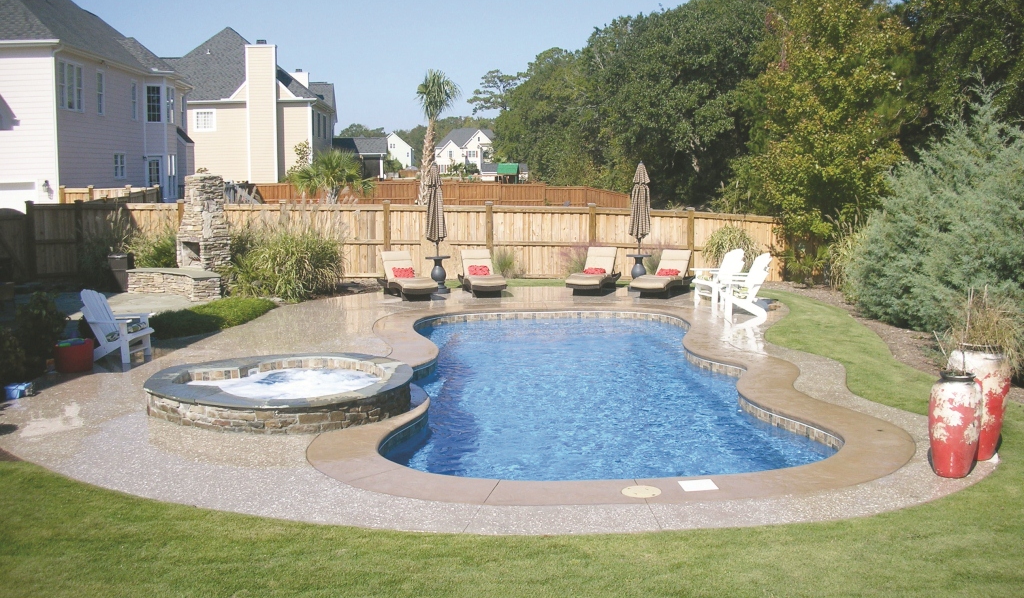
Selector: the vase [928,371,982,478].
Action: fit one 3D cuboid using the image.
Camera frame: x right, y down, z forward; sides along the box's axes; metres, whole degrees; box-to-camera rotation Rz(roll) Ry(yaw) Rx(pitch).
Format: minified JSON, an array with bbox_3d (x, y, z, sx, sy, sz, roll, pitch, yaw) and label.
[{"bbox_3d":[3.500,0.995,8.226,0.430,0.800,0.430,-1,7,0],"label":"vase"}]

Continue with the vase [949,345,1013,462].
[{"bbox_3d":[3.899,0.868,8.694,0.520,0.930,0.520,-1,7,0],"label":"vase"}]

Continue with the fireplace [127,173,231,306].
[{"bbox_3d":[-6.623,-1.315,21.159,2.400,2.450,1.430,5,9,41],"label":"fireplace"}]

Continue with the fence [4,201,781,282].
[{"bbox_3d":[-2.780,-1.379,24.622,18.400,1.832,0.160,0,7,-1],"label":"fence"}]

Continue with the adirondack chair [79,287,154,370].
[{"bbox_3d":[-5.307,0.327,13.795,0.850,0.950,0.730,1,7,10],"label":"adirondack chair"}]

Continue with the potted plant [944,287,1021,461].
[{"bbox_3d":[4.320,0.667,9.510,0.720,1.580,0.720,0,7,0],"label":"potted plant"}]

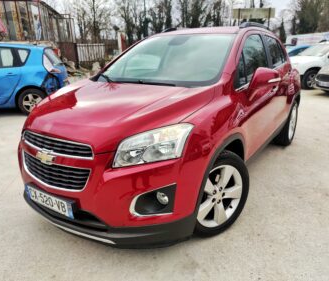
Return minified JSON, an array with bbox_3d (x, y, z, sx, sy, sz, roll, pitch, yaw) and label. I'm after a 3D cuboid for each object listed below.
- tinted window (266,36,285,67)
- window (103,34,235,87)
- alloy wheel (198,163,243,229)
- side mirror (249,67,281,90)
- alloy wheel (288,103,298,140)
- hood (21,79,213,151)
[{"bbox_3d":[1.317,-1.037,3.051,0.060,0.380,0.740,-15,6,39],"label":"tinted window"},{"bbox_3d":[0.024,-0.782,2.514,1.360,0.130,0.950,11,48,34],"label":"window"},{"bbox_3d":[0.380,0.407,2.025,0.480,0.480,0.180,-14,22,-33],"label":"alloy wheel"},{"bbox_3d":[0.811,-0.498,2.087,0.230,0.180,0.180,11,22,34],"label":"side mirror"},{"bbox_3d":[1.870,-0.275,3.951,0.180,0.480,0.480,11,22,34],"label":"alloy wheel"},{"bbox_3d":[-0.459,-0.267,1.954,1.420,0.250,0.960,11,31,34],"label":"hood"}]

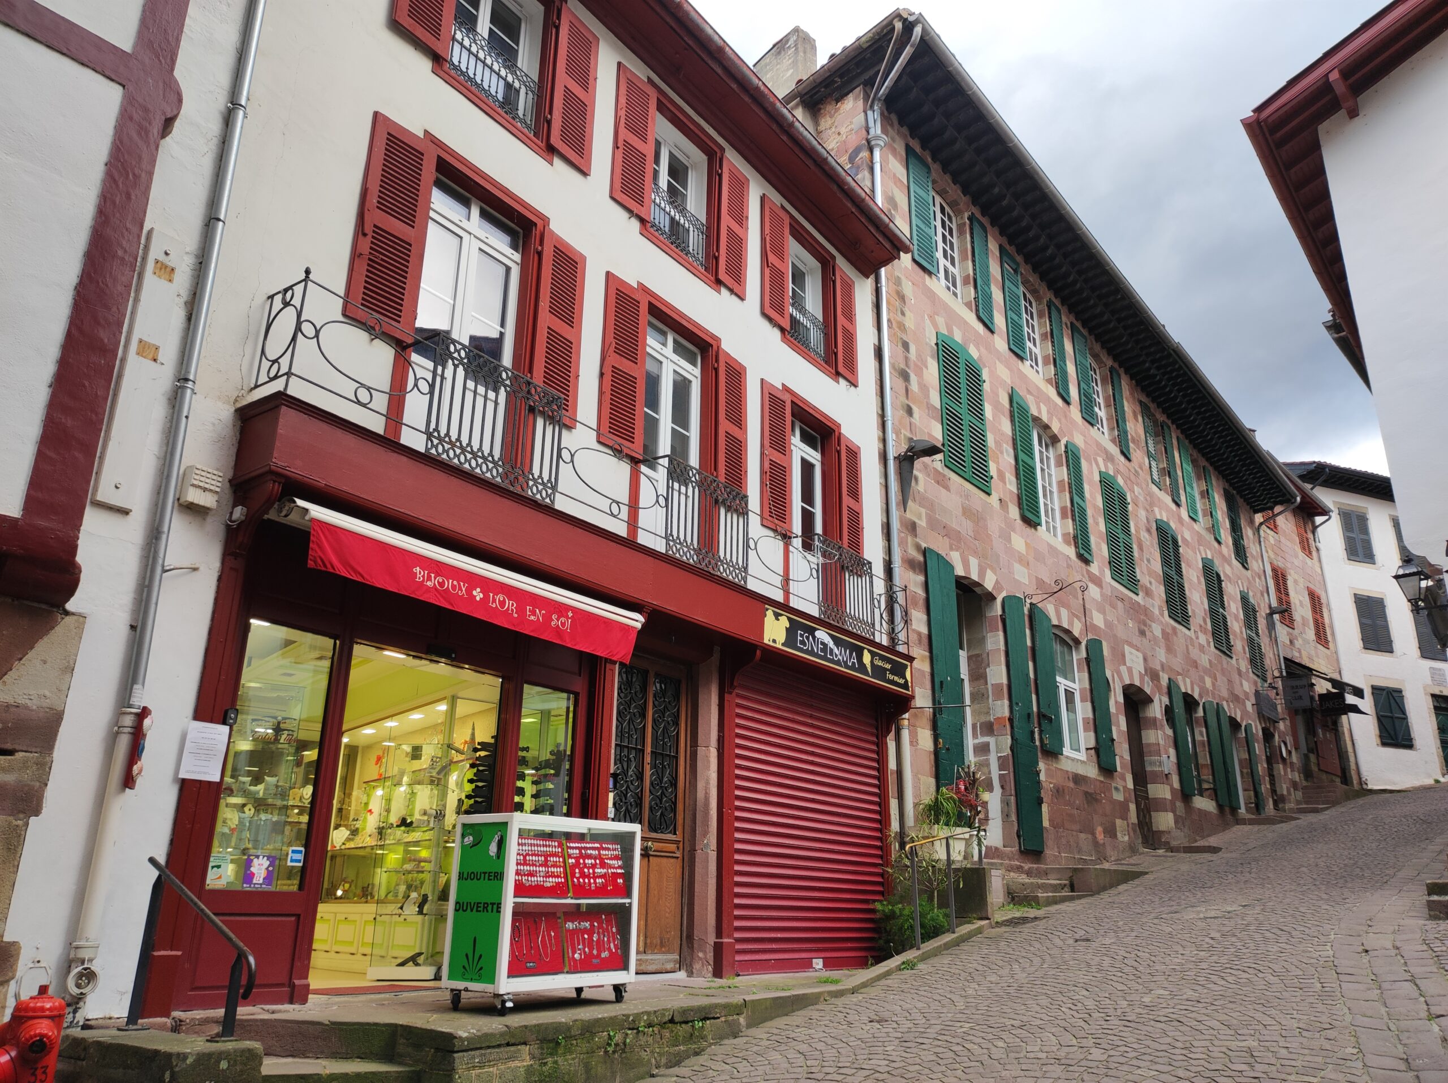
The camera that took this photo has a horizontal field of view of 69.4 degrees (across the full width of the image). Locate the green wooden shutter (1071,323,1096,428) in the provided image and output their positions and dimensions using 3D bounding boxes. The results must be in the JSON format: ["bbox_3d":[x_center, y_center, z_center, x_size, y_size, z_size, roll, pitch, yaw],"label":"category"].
[{"bbox_3d":[6.572,-3.014,19.060,0.050,1.930,0.636,-15,-25,37],"label":"green wooden shutter"}]

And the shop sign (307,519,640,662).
[{"bbox_3d":[-1.491,0.402,6.863,0.080,0.290,2.770,-13,-23,34],"label":"shop sign"}]

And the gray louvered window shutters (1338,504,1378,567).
[{"bbox_3d":[21.697,-0.167,35.770,1.380,1.900,0.100,8,-21,-21],"label":"gray louvered window shutters"}]

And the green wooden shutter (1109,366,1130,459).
[{"bbox_3d":[8.799,-2.878,23.187,0.060,2.230,0.690,-15,-25,37],"label":"green wooden shutter"}]

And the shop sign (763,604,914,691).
[{"bbox_3d":[1.256,1.166,10.839,0.040,0.338,2.941,-14,-24,34],"label":"shop sign"}]

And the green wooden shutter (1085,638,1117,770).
[{"bbox_3d":[6.393,2.717,17.682,0.050,2.230,0.750,-14,-24,37],"label":"green wooden shutter"}]

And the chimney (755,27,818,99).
[{"bbox_3d":[0.892,-6.645,15.205,0.383,1.102,0.904,19,-27,-41],"label":"chimney"}]

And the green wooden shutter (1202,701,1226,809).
[{"bbox_3d":[10.694,4.574,22.667,0.050,2.250,0.770,-14,-24,37],"label":"green wooden shutter"}]

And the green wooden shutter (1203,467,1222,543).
[{"bbox_3d":[13.212,-0.997,28.237,0.060,2.240,0.700,-15,-25,37],"label":"green wooden shutter"}]

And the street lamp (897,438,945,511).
[{"bbox_3d":[2.530,-0.879,13.427,0.580,1.002,0.300,-14,-24,37],"label":"street lamp"}]

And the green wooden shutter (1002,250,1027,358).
[{"bbox_3d":[5.024,-4.110,18.071,0.060,2.017,0.637,-18,-27,41],"label":"green wooden shutter"}]

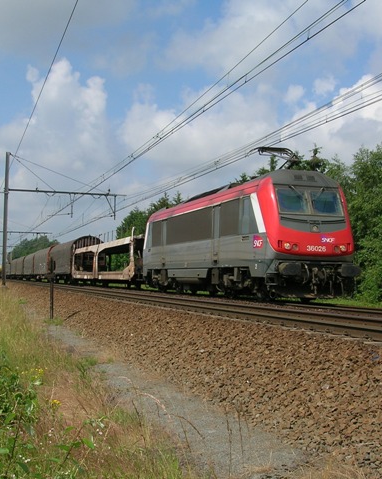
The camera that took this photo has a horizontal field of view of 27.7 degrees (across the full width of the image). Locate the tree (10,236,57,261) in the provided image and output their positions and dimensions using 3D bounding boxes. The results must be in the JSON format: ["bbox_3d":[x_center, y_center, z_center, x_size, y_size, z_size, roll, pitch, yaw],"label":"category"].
[{"bbox_3d":[-38.672,4.654,189.727,11.300,10.794,10.500,2,-3,-16],"label":"tree"}]

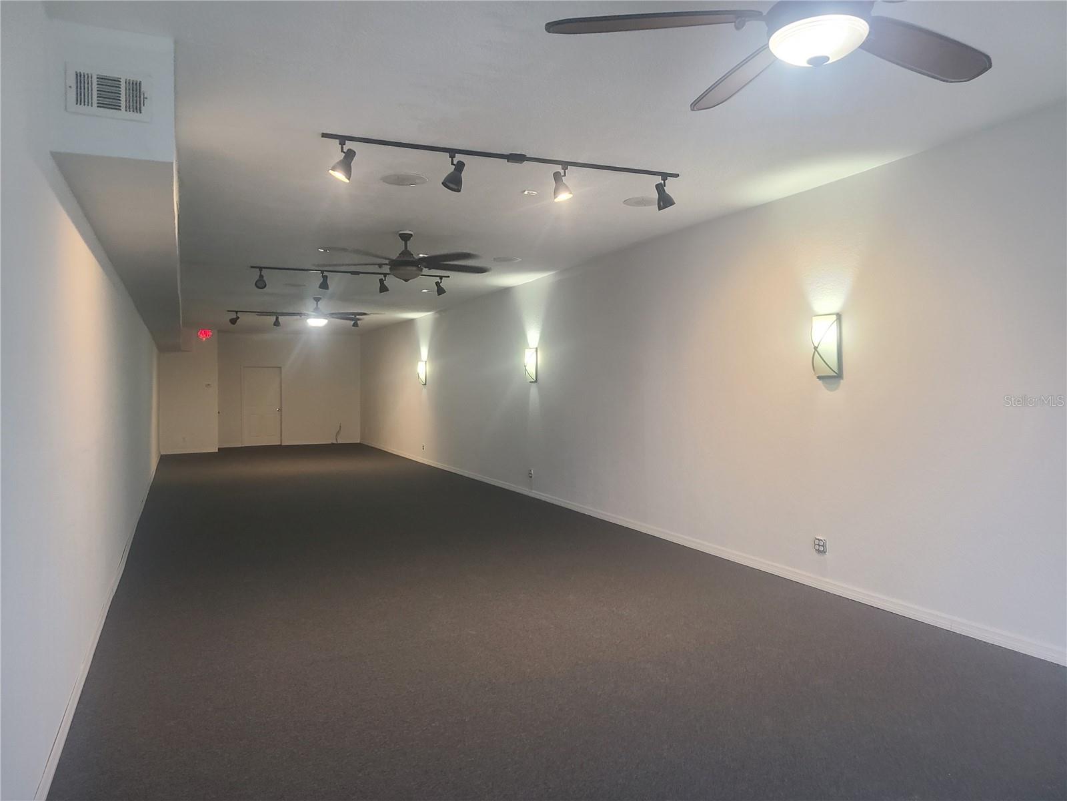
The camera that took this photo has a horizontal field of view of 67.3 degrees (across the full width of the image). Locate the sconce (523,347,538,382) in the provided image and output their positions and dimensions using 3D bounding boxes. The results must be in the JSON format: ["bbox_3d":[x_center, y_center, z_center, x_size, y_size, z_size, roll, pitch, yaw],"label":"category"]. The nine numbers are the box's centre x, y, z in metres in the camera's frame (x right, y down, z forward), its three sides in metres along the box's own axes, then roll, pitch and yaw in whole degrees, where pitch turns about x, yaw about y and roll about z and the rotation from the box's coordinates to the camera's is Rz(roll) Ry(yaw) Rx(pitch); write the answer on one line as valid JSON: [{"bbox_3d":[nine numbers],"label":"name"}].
[{"bbox_3d":[-0.043,-0.463,10.767,0.125,0.465,0.190,-1,1,-24],"label":"sconce"}]

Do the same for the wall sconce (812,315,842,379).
[{"bbox_3d":[2.116,-0.385,5.805,0.125,0.465,0.190,-1,1,-24],"label":"wall sconce"}]

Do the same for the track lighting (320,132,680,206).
[{"bbox_3d":[-0.102,-1.420,5.096,2.430,0.265,0.160,-1,1,-24],"label":"track lighting"}]

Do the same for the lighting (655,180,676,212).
[{"bbox_3d":[0.917,-1.427,5.567,0.130,0.220,0.125,-1,1,-24],"label":"lighting"}]

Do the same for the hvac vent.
[{"bbox_3d":[-1.724,-1.248,3.250,0.300,0.195,0.025,-1,1,-24],"label":"hvac vent"}]

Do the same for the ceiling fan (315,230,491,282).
[{"bbox_3d":[-1.180,-1.336,7.510,1.680,0.470,1.680,-1,1,-24],"label":"ceiling fan"}]

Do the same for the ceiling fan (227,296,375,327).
[{"bbox_3d":[-3.416,-1.398,12.677,1.680,0.460,1.680,-1,1,-24],"label":"ceiling fan"}]

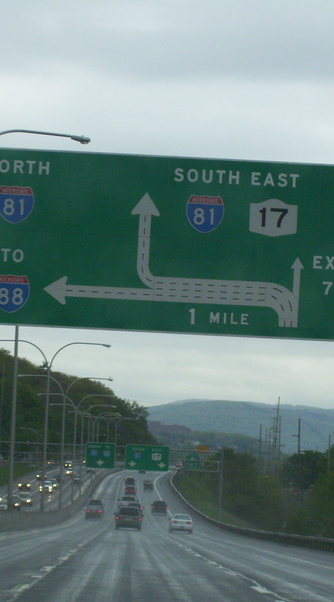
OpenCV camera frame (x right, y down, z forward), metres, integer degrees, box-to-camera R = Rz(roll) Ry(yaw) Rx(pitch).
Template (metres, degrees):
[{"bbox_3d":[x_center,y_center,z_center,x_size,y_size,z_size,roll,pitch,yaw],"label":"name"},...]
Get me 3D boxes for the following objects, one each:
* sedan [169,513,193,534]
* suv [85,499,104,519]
[{"bbox_3d":[1.019,15.827,178.000,1.720,1.400,4.550,3,-5,-1],"label":"sedan"},{"bbox_3d":[-7.196,20.544,246.000,1.770,1.720,4.550,3,-5,-1],"label":"suv"}]

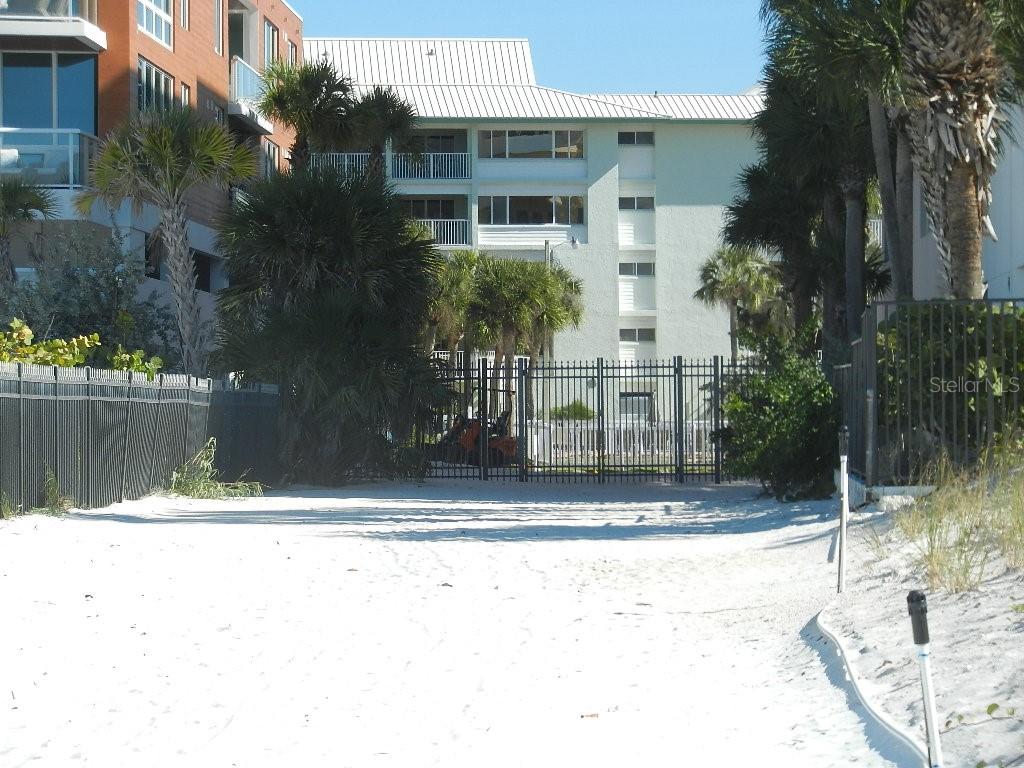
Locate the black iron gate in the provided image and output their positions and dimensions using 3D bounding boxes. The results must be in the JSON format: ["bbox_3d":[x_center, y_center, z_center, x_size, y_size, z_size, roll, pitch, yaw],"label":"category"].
[{"bbox_3d":[1.448,0.683,69.037,6.316,2.410,0.120,-1,0,9],"label":"black iron gate"}]

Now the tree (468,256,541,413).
[{"bbox_3d":[-0.163,-0.698,108.000,2.400,6.173,2.400,-1,0,0],"label":"tree"}]

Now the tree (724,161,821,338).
[{"bbox_3d":[5.799,-1.443,78.000,2.700,6.696,2.700,-1,0,0],"label":"tree"}]

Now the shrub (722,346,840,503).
[{"bbox_3d":[3.985,0.527,54.000,1.750,2.345,1.800,-1,0,0],"label":"shrub"}]

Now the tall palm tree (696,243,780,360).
[{"bbox_3d":[7.561,-1.136,122.000,2.800,7.083,2.800,-1,0,0],"label":"tall palm tree"}]

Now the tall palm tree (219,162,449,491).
[{"bbox_3d":[-3.417,-1.111,68.500,4.300,5.968,4.200,-1,0,0],"label":"tall palm tree"}]

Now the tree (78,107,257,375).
[{"bbox_3d":[-6.420,-1.610,68.000,3.300,7.152,3.200,-1,0,0],"label":"tree"}]

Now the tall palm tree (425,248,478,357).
[{"bbox_3d":[-1.955,-0.867,112.000,2.300,6.608,2.300,-1,0,0],"label":"tall palm tree"}]

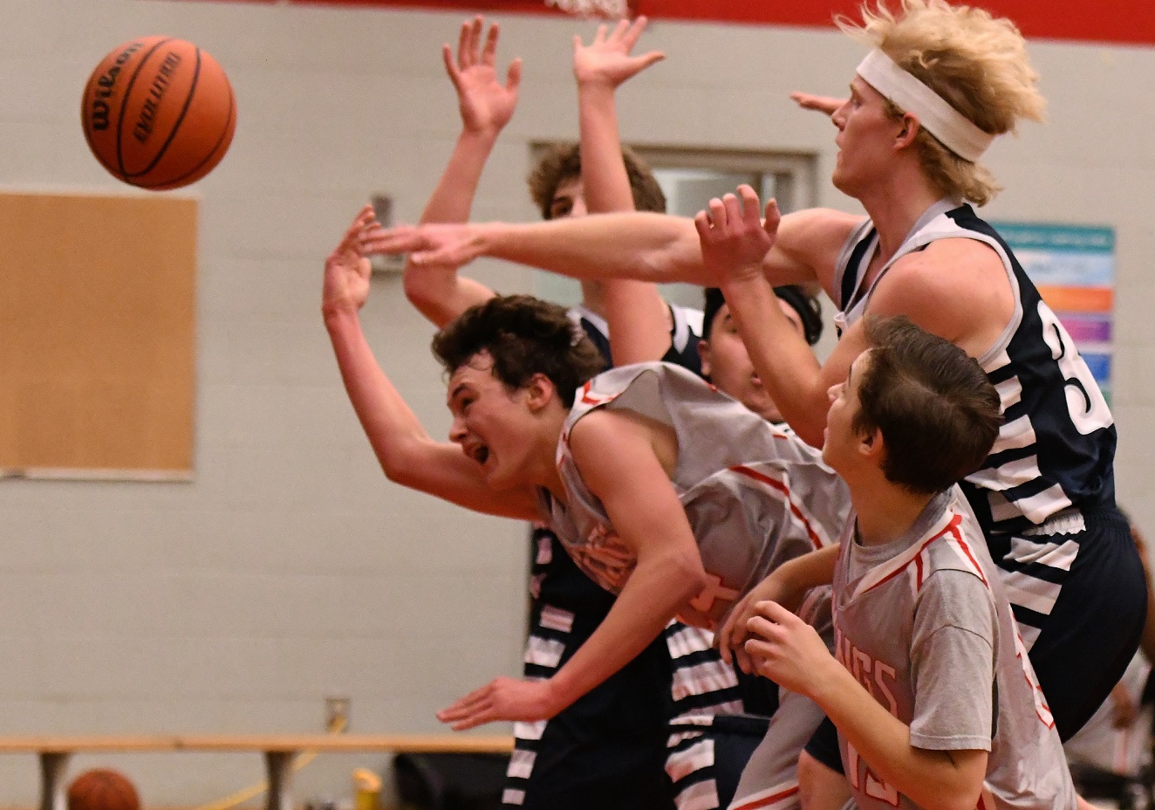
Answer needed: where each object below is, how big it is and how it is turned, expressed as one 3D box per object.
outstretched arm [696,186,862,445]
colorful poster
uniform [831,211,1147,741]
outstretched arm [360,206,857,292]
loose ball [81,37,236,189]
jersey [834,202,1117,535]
[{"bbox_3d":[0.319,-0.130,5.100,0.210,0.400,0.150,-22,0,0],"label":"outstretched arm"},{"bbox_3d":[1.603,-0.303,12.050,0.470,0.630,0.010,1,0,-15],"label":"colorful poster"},{"bbox_3d":[0.603,0.118,5.250,0.480,0.850,0.460,-3,0,-7],"label":"uniform"},{"bbox_3d":[0.050,-0.239,5.380,0.770,0.130,0.130,1,0,0],"label":"outstretched arm"},{"bbox_3d":[-0.649,-0.453,5.500,0.240,0.240,0.240,1,0,0],"label":"loose ball"},{"bbox_3d":[0.583,-0.045,5.250,0.340,0.560,0.430,-19,0,-9],"label":"jersey"}]

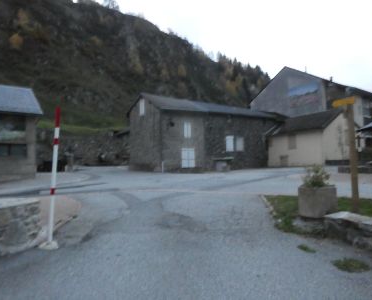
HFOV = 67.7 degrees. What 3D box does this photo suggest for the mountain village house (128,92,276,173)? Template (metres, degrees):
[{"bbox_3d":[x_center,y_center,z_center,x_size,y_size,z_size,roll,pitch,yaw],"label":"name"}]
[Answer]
[{"bbox_3d":[2.207,-1.681,32.041,16.600,7.700,7.200,0,-2,-37],"label":"mountain village house"}]

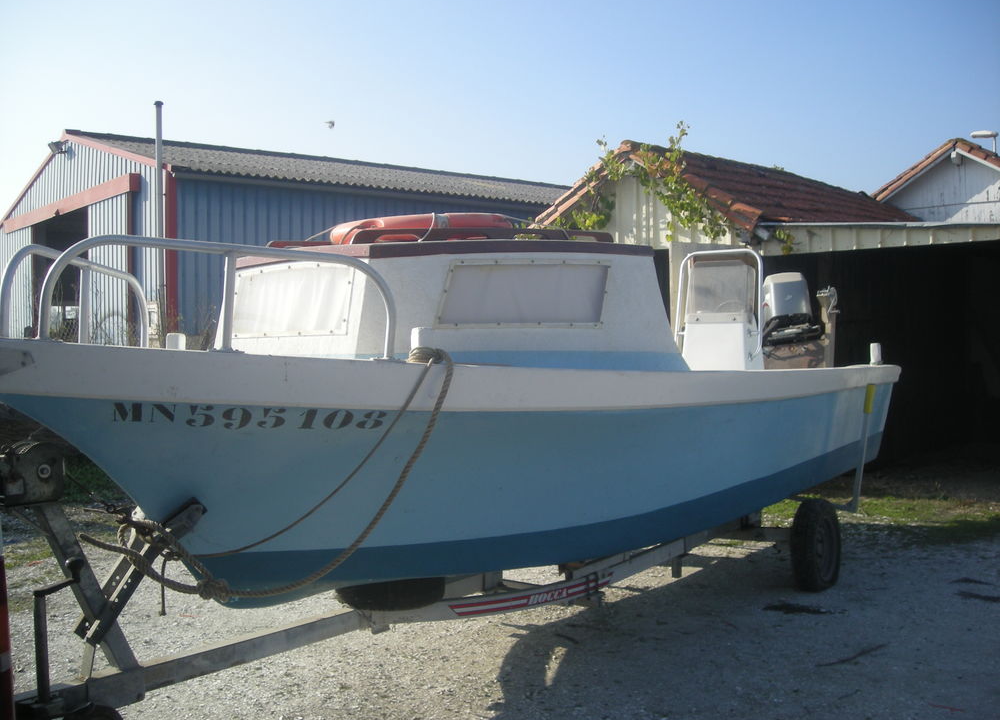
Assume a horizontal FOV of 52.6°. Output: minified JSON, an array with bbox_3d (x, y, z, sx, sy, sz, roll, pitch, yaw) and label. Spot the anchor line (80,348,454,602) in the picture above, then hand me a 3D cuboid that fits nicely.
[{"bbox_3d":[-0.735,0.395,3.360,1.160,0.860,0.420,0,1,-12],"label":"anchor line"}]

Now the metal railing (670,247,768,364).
[{"bbox_3d":[1.505,-0.378,6.970,0.650,0.780,0.130,1,1,36],"label":"metal railing"}]

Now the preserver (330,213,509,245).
[{"bbox_3d":[-0.328,-0.535,4.200,0.760,0.120,0.760,0,1,0],"label":"preserver"}]

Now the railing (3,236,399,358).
[{"bbox_3d":[-1.139,-0.189,3.331,1.370,0.385,0.930,1,1,36],"label":"railing"}]

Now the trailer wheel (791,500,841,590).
[{"bbox_3d":[1.922,1.130,6.160,0.170,0.570,0.570,1,1,36],"label":"trailer wheel"}]

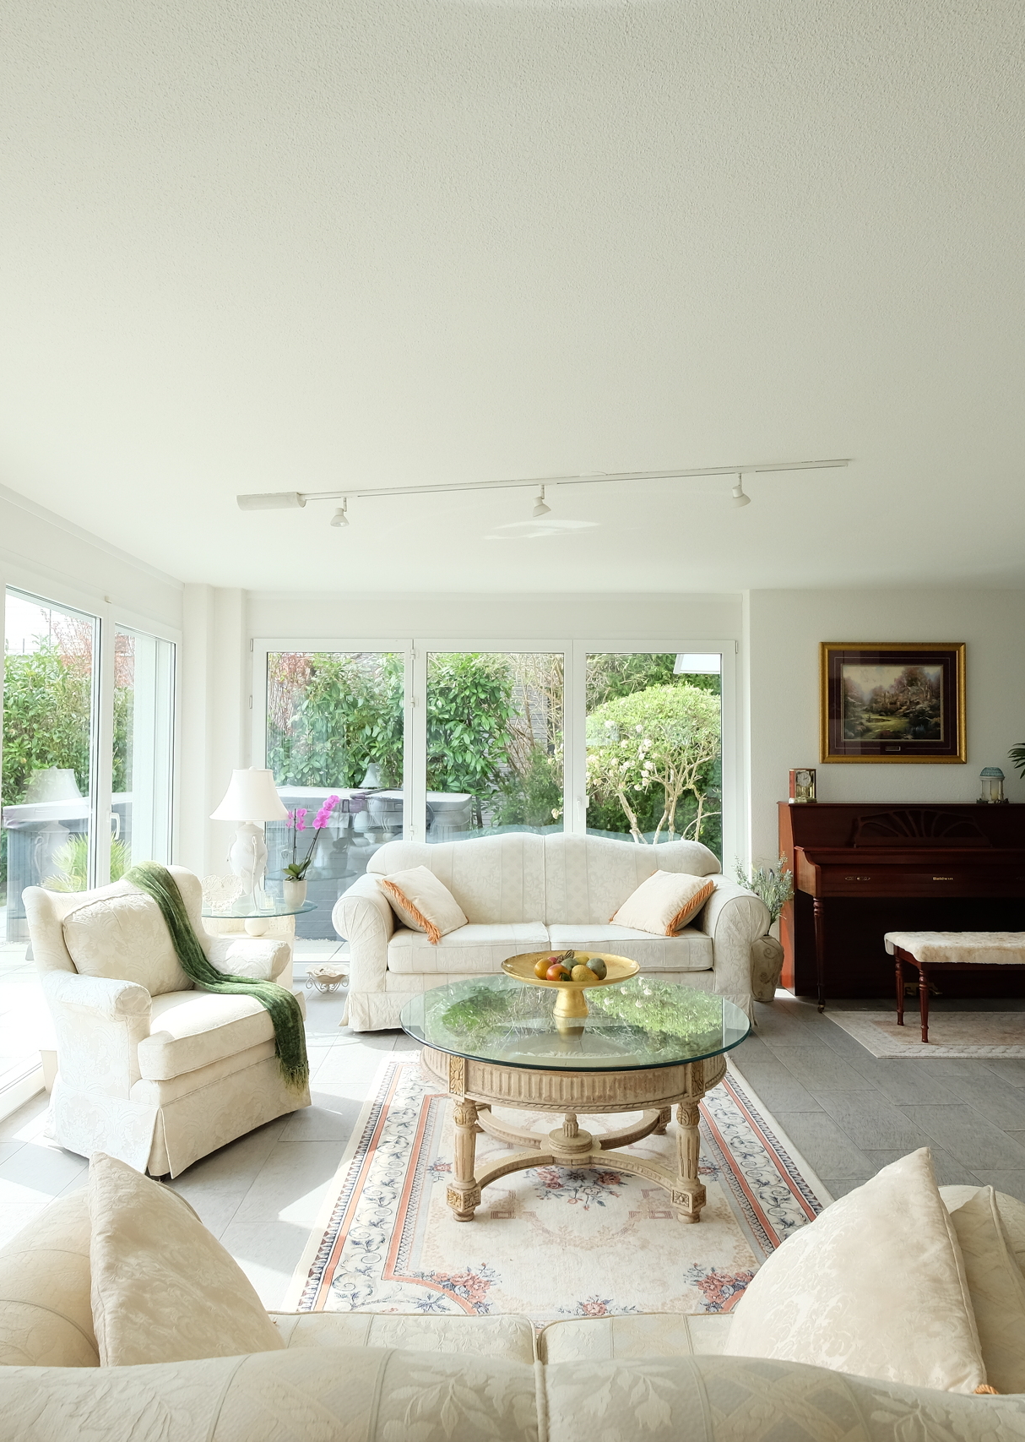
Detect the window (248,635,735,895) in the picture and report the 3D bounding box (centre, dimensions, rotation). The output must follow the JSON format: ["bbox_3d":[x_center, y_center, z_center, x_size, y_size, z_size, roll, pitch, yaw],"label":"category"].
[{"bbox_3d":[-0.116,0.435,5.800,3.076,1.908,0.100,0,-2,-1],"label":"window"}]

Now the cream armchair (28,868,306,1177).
[{"bbox_3d":[-1.319,1.050,3.441,0.840,0.910,0.760,-1,-3,27],"label":"cream armchair"}]

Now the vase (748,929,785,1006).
[{"bbox_3d":[1.486,1.432,5.301,0.232,0.398,0.232,0,-2,-1],"label":"vase"}]

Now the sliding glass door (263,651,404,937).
[{"bbox_3d":[-1.149,0.545,5.784,0.984,2.082,0.100,0,-2,-1],"label":"sliding glass door"}]

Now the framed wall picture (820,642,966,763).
[{"bbox_3d":[2.425,-0.121,5.720,0.946,0.767,0.034,0,-2,-1],"label":"framed wall picture"}]

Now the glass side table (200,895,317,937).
[{"bbox_3d":[-1.469,1.335,5.086,0.715,0.565,0.715,0,-2,-1],"label":"glass side table"}]

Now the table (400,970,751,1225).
[{"bbox_3d":[0.211,1.228,2.983,1.150,0.521,1.150,0,-2,-1],"label":"table"}]

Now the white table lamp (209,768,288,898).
[{"bbox_3d":[-1.485,0.663,5.111,0.438,0.779,0.438,0,-2,-1],"label":"white table lamp"}]

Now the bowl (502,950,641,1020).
[{"bbox_3d":[0.201,0.878,2.997,0.460,0.180,0.460,0,-2,0],"label":"bowl"}]

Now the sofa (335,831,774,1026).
[{"bbox_3d":[0.188,1.102,4.972,2.220,0.930,0.940,0,-2,-1],"label":"sofa"}]

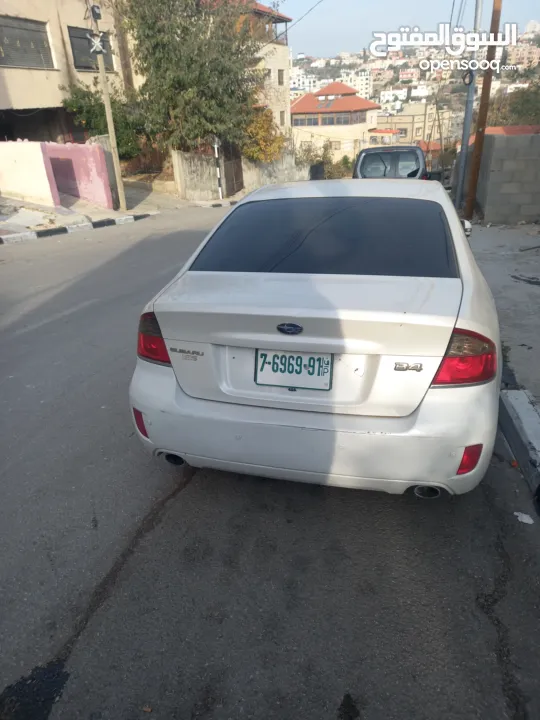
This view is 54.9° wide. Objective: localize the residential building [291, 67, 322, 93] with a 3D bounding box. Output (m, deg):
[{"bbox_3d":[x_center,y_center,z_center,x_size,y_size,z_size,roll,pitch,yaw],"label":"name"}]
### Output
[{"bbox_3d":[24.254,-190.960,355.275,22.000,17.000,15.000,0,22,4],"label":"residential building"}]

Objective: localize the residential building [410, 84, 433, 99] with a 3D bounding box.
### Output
[{"bbox_3d":[85.493,-151.517,293.441,12.500,7.800,10.000,4,23,14],"label":"residential building"}]

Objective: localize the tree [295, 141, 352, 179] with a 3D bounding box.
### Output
[{"bbox_3d":[3.613,-13.405,35.116,4.000,3.100,3.000,0,22,6],"label":"tree"}]

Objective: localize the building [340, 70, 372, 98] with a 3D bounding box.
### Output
[{"bbox_3d":[56.825,-182.437,345.601,21.000,19.000,16.000,1,22,9],"label":"building"}]

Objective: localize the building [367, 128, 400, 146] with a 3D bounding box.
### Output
[{"bbox_3d":[18.013,-34.532,81.806,5.500,4.200,5.000,2,22,11],"label":"building"}]

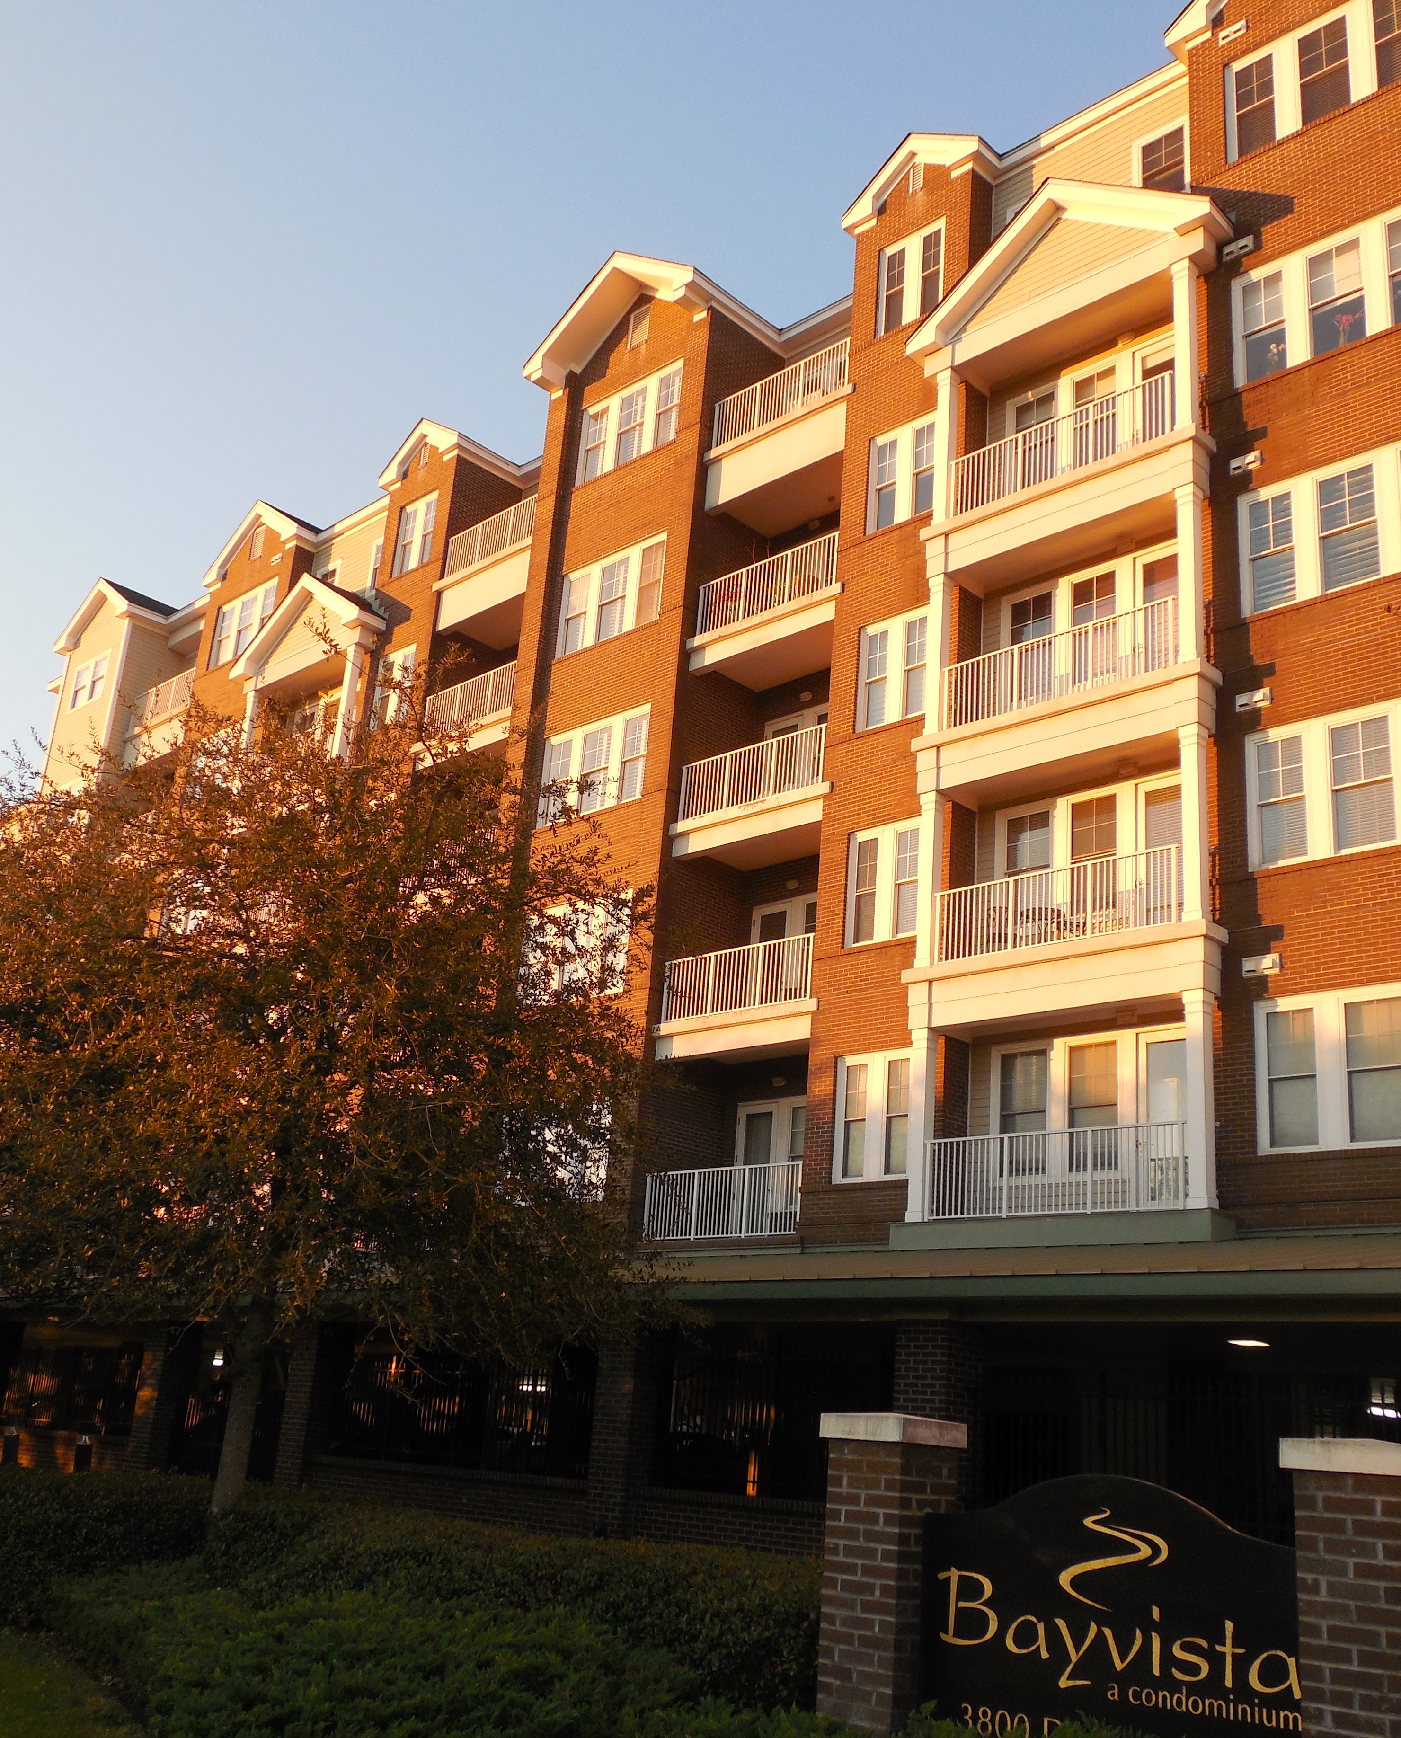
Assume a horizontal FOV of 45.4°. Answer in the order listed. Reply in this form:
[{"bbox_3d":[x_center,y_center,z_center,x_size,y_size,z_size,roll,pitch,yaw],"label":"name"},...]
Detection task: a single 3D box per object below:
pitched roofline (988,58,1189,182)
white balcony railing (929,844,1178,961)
[{"bbox_3d":[6.335,-11.789,26.801,3.400,0.620,0.600,-13,-26,41],"label":"pitched roofline"},{"bbox_3d":[4.670,0.532,22.339,3.848,1.058,0.074,-14,-26,43],"label":"white balcony railing"}]

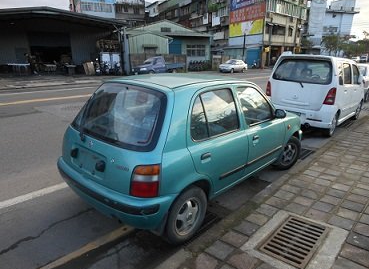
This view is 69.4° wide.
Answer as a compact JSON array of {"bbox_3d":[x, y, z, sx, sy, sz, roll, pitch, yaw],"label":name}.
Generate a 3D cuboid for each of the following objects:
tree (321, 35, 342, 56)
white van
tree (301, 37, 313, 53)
[{"bbox_3d":[24.808,-14.131,45.856,3.900,5.608,3.900,15,21,41],"label":"tree"},{"bbox_3d":[3.613,-1.169,7.093,1.620,1.680,3.500,15,21,40],"label":"white van"},{"bbox_3d":[17.446,-11.661,38.683,2.600,4.547,2.600,15,21,41],"label":"tree"}]

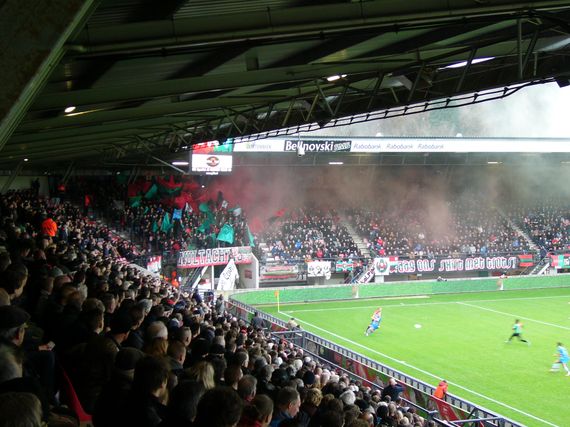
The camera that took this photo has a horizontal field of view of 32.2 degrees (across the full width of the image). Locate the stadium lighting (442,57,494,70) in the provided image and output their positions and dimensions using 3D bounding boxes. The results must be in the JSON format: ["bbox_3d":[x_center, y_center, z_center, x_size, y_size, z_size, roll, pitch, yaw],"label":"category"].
[{"bbox_3d":[4.805,-3.949,26.000,0.300,0.200,2.400,-1,2,-21],"label":"stadium lighting"}]

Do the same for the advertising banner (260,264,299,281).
[{"bbox_3d":[-0.442,4.744,79.413,3.100,1.150,0.100,-1,2,-17],"label":"advertising banner"}]

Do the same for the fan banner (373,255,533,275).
[{"bbox_3d":[14.304,4.287,83.839,14.800,1.350,0.150,-1,2,-17],"label":"fan banner"}]

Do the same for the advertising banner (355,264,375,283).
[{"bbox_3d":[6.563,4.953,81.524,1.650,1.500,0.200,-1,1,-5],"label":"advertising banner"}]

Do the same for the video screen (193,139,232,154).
[{"bbox_3d":[-5.430,-5.020,74.210,0.300,1.190,4.290,1,2,40],"label":"video screen"}]

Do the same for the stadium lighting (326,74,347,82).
[{"bbox_3d":[1.580,-4.101,30.000,0.300,0.200,1.400,-1,2,-21],"label":"stadium lighting"}]

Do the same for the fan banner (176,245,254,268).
[{"bbox_3d":[-5.458,3.431,77.000,6.200,1.350,0.150,-2,2,-25],"label":"fan banner"}]

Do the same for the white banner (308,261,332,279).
[{"bbox_3d":[2.808,4.558,80.386,2.100,1.300,0.100,-1,2,-17],"label":"white banner"}]

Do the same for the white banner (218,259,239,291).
[{"bbox_3d":[-4.377,4.725,76.500,1.600,2.500,0.200,-1,1,-9],"label":"white banner"}]

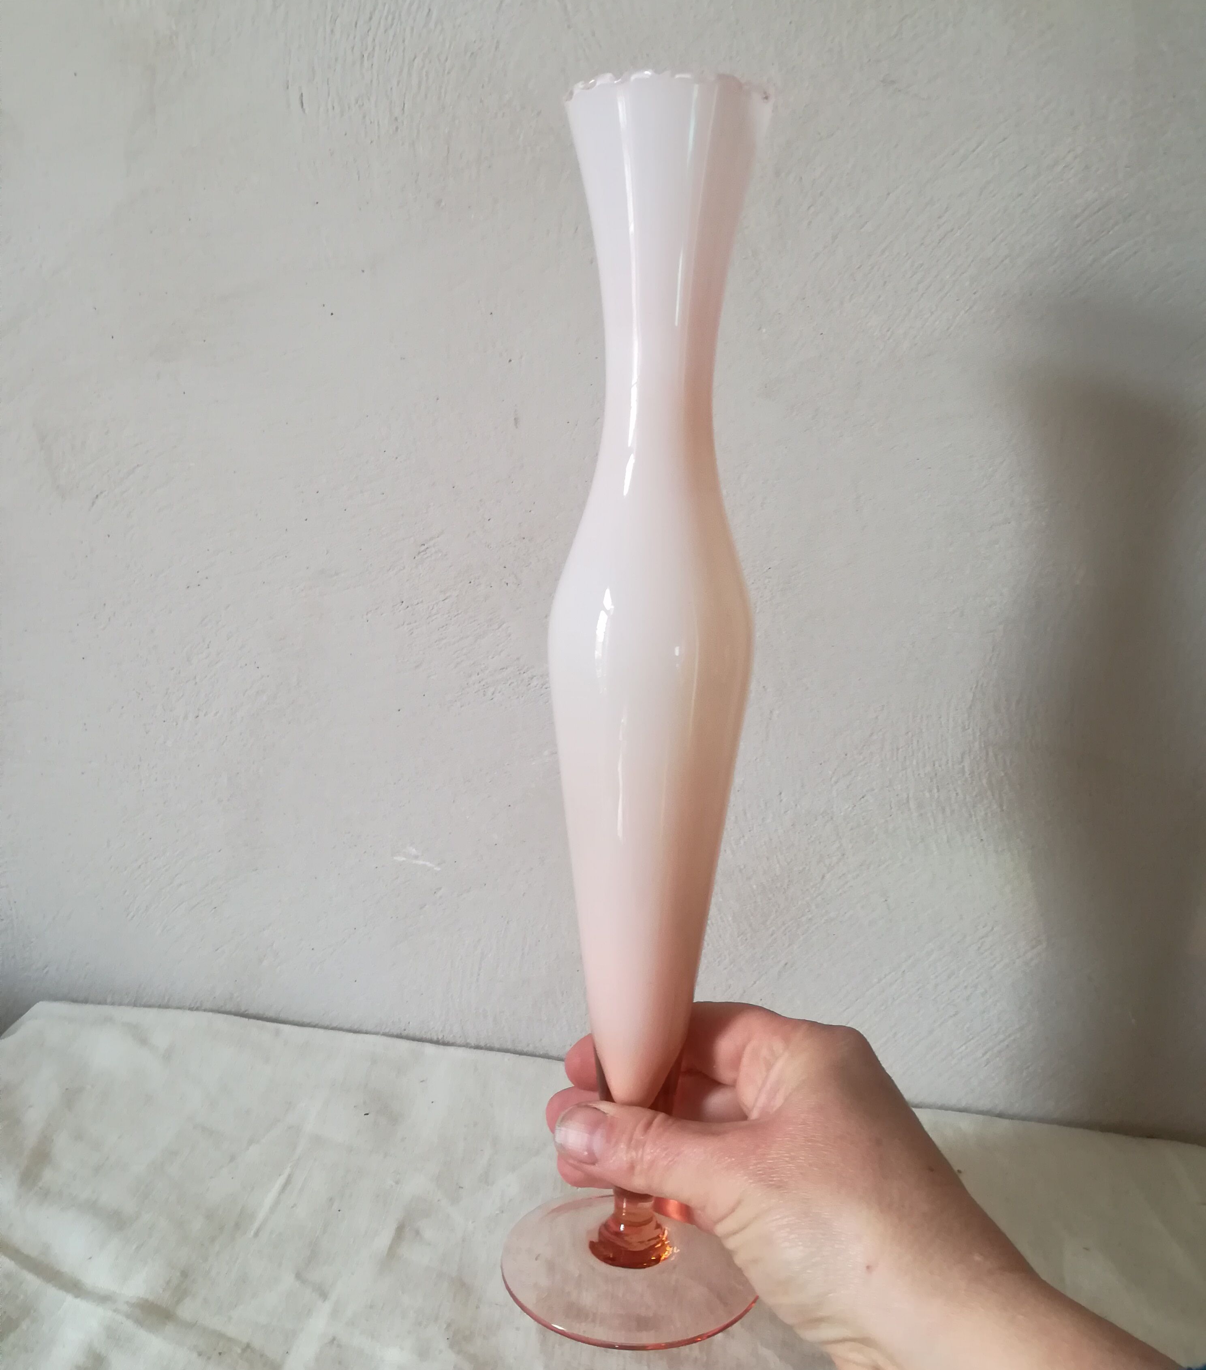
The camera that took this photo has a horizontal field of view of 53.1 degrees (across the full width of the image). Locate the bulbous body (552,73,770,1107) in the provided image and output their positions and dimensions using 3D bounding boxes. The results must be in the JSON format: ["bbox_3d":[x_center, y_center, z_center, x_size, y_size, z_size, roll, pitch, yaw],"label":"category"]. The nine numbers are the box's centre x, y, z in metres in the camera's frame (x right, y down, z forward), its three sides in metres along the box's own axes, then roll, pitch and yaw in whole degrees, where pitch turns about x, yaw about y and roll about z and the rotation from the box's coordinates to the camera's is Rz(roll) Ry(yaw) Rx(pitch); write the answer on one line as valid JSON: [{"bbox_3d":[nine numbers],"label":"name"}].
[{"bbox_3d":[0.013,-0.012,0.322,0.056,0.271,0.056,2,7,0],"label":"bulbous body"}]

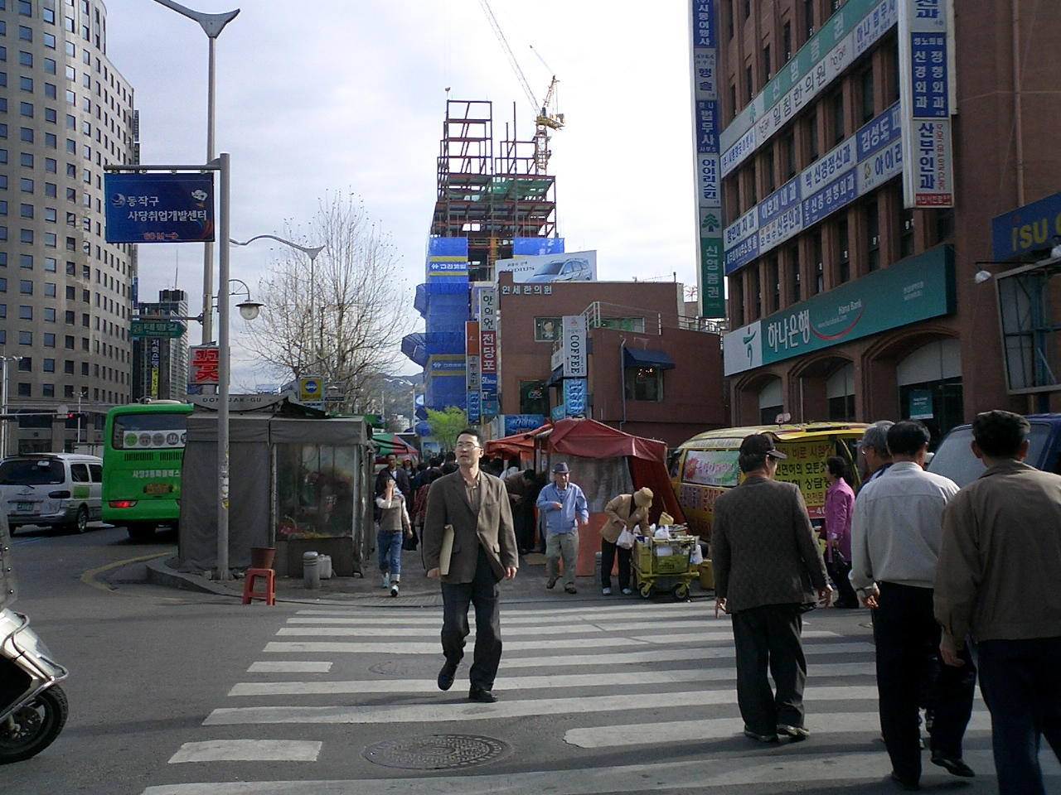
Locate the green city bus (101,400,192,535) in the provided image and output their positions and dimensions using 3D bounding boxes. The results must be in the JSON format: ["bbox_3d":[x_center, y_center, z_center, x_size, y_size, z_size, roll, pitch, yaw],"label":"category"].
[{"bbox_3d":[-8.254,1.859,27.859,2.350,2.950,8.800,0,-4,-7],"label":"green city bus"}]

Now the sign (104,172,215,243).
[{"bbox_3d":[-5.167,-2.638,15.850,1.519,0.958,0.100,-1,-4,-3],"label":"sign"}]

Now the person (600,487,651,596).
[{"bbox_3d":[1.192,1.786,14.273,0.620,1.350,0.500,-4,-5,45],"label":"person"}]

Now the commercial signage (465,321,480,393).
[{"bbox_3d":[-3.280,-2.271,64.149,0.772,3.953,0.300,0,-4,-7],"label":"commercial signage"}]

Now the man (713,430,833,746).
[{"bbox_3d":[1.358,1.069,6.489,0.600,1.700,0.450,-1,-4,4],"label":"man"}]

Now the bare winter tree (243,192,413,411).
[{"bbox_3d":[-6.381,-1.346,36.000,5.100,10.314,5.000,0,-4,-7],"label":"bare winter tree"}]

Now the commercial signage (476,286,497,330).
[{"bbox_3d":[-1.825,-3.709,48.149,0.780,1.859,0.300,0,-4,-7],"label":"commercial signage"}]

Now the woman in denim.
[{"bbox_3d":[-1.745,1.752,14.481,0.450,1.520,0.500,-1,-4,-3],"label":"woman in denim"}]

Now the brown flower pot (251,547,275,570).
[{"bbox_3d":[-3.207,1.917,13.607,0.285,0.240,0.285,0,-4,-5],"label":"brown flower pot"}]

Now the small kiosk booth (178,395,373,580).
[{"bbox_3d":[-3.628,1.290,16.552,2.500,2.400,2.700,0,-4,-7],"label":"small kiosk booth"}]

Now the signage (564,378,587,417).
[{"bbox_3d":[1.783,0.001,45.149,0.904,1.431,0.300,0,-4,-7],"label":"signage"}]

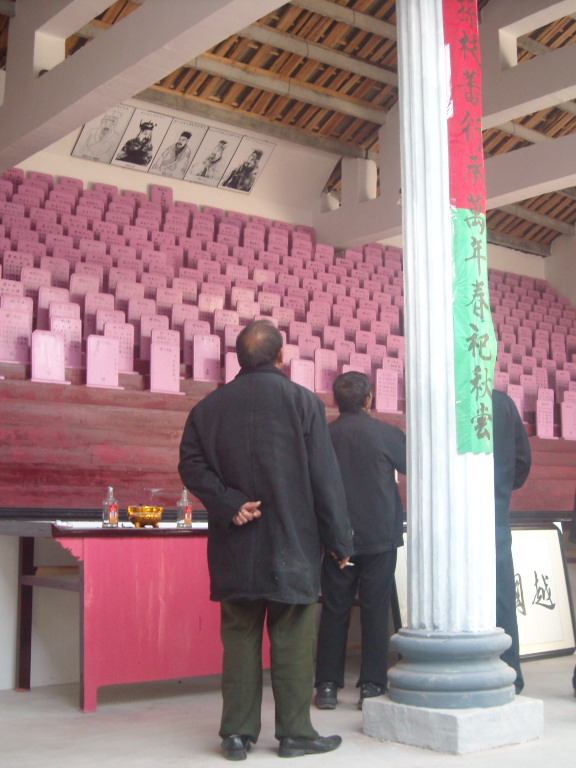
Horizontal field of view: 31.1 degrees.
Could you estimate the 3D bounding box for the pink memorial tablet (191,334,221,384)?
[{"bbox_3d":[-0.496,-0.162,6.346,0.200,0.265,0.060,5,-8,-35],"label":"pink memorial tablet"}]

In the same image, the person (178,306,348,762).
[{"bbox_3d":[-0.087,0.576,4.119,0.600,1.692,0.380,-3,-7,22],"label":"person"}]

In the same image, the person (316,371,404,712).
[{"bbox_3d":[0.367,0.729,5.063,0.500,1.602,0.380,-3,-7,25],"label":"person"}]

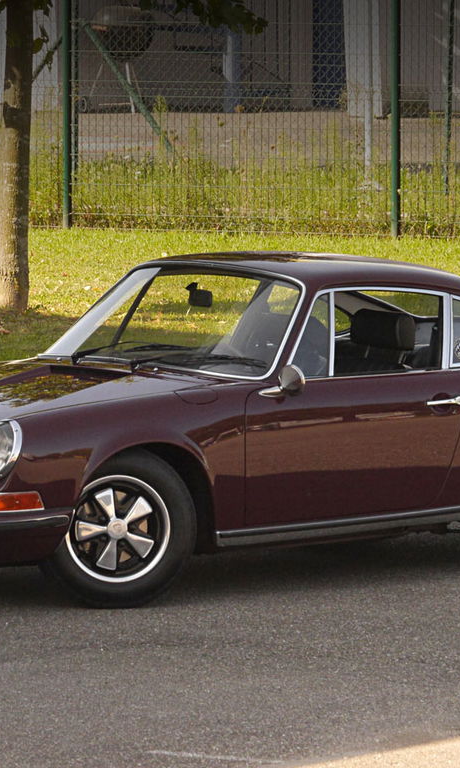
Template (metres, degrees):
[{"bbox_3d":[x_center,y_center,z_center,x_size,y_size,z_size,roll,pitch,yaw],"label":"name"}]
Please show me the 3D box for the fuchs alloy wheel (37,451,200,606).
[{"bbox_3d":[-0.446,0.542,27.034,0.630,0.630,0.190,-1,5,-13],"label":"fuchs alloy wheel"}]

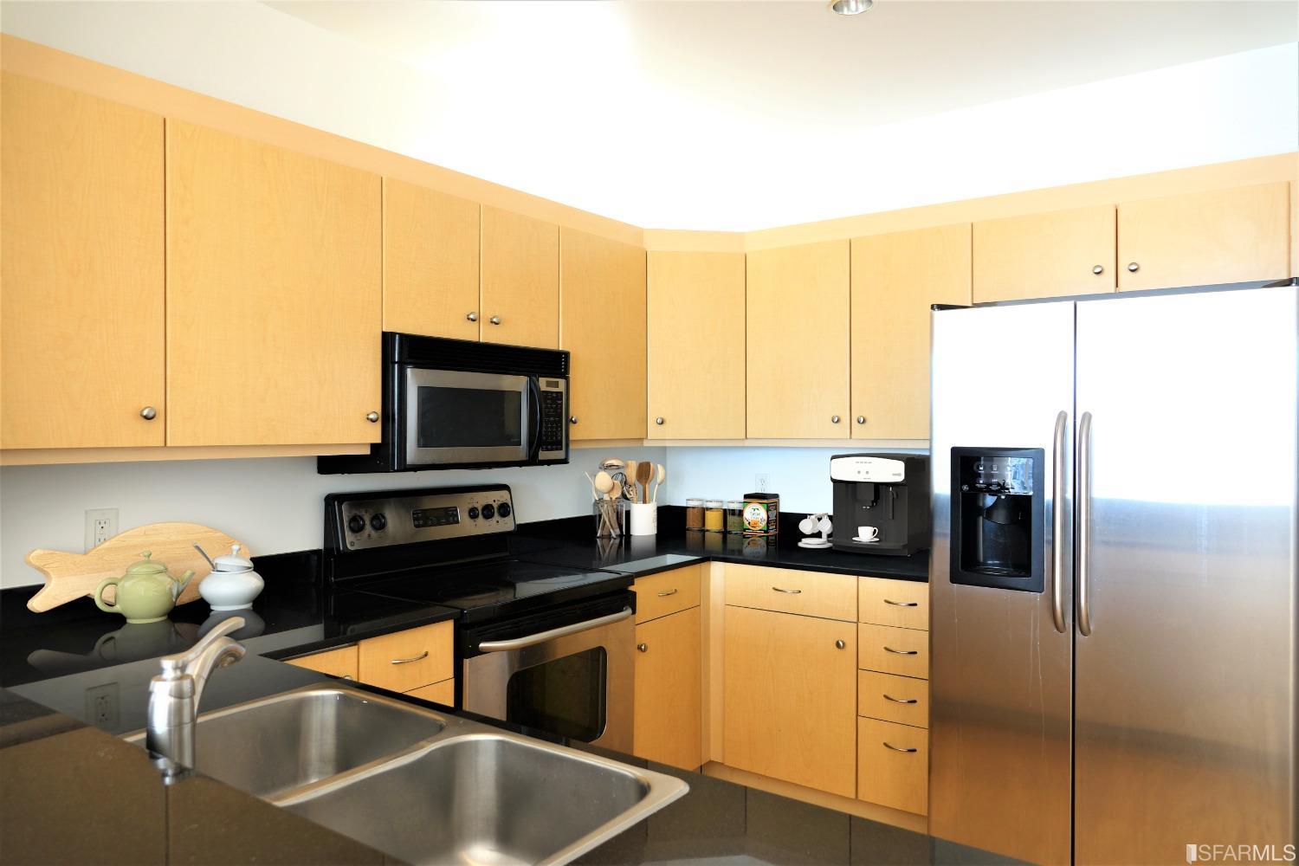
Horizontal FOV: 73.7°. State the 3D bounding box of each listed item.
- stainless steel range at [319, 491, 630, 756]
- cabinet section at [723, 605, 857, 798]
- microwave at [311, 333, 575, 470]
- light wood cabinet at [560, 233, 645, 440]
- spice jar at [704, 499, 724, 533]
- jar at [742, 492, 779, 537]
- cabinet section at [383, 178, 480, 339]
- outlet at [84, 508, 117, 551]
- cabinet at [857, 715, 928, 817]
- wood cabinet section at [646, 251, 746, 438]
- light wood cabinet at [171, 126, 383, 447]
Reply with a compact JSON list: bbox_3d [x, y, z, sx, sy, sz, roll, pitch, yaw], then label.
[{"bbox_3d":[-0.516,0.794,2.808,0.710,1.195,0.759,0,0,36],"label":"stainless steel range"},{"bbox_3d":[0.675,0.968,3.405,0.535,0.618,0.569,0,0,36],"label":"cabinet section"},{"bbox_3d":[-0.656,-0.089,2.904,0.405,0.405,0.757,0,0,36],"label":"microwave"},{"bbox_3d":[-0.304,-0.357,3.441,0.340,0.771,0.532,0,0,36],"label":"light wood cabinet"},{"bbox_3d":[0.305,0.401,4.075,0.083,0.150,0.083,0,0,0],"label":"spice jar"},{"bbox_3d":[0.507,0.377,3.934,0.128,0.200,0.110,0,0,36],"label":"jar"},{"bbox_3d":[-0.786,-0.516,2.741,0.318,0.444,0.380,0,0,36],"label":"cabinet section"},{"bbox_3d":[-1.402,0.256,2.219,0.009,0.117,0.074,0,0,36],"label":"outlet"},{"bbox_3d":[1.021,1.139,3.188,0.290,0.292,0.587,0,0,36],"label":"cabinet"},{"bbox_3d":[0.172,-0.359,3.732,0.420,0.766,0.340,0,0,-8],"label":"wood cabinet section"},{"bbox_3d":[-1.088,-0.352,2.365,0.340,0.771,0.600,0,0,36],"label":"light wood cabinet"}]

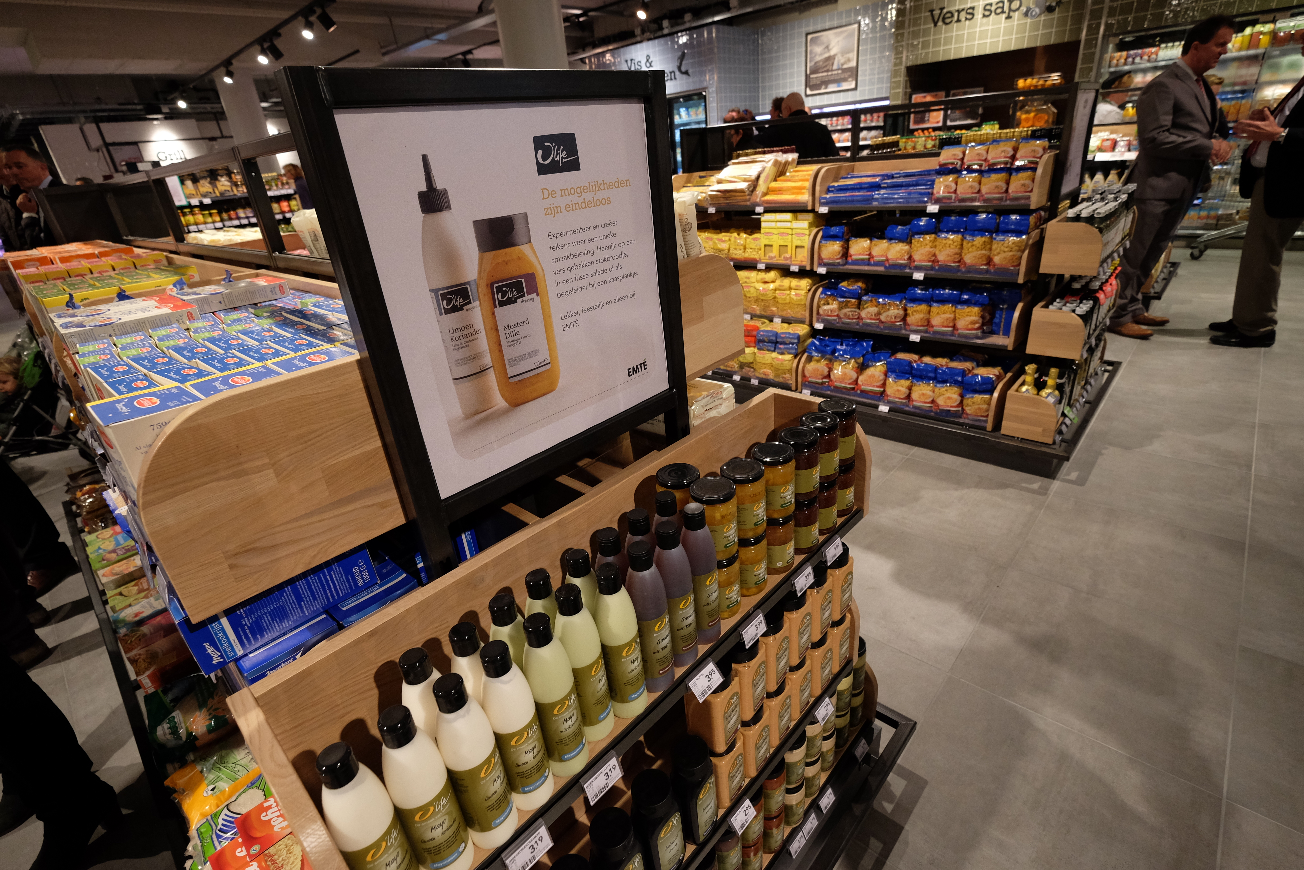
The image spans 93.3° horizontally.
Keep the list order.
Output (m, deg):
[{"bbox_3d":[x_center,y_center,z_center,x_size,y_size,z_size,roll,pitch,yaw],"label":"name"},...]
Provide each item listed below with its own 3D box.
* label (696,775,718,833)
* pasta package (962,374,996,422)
[{"bbox_3d":[0.097,0.647,1.065,0.007,0.118,0.052,17,33,39],"label":"label"},{"bbox_3d":[1.485,-0.172,2.789,0.110,0.200,0.070,17,33,39],"label":"pasta package"}]

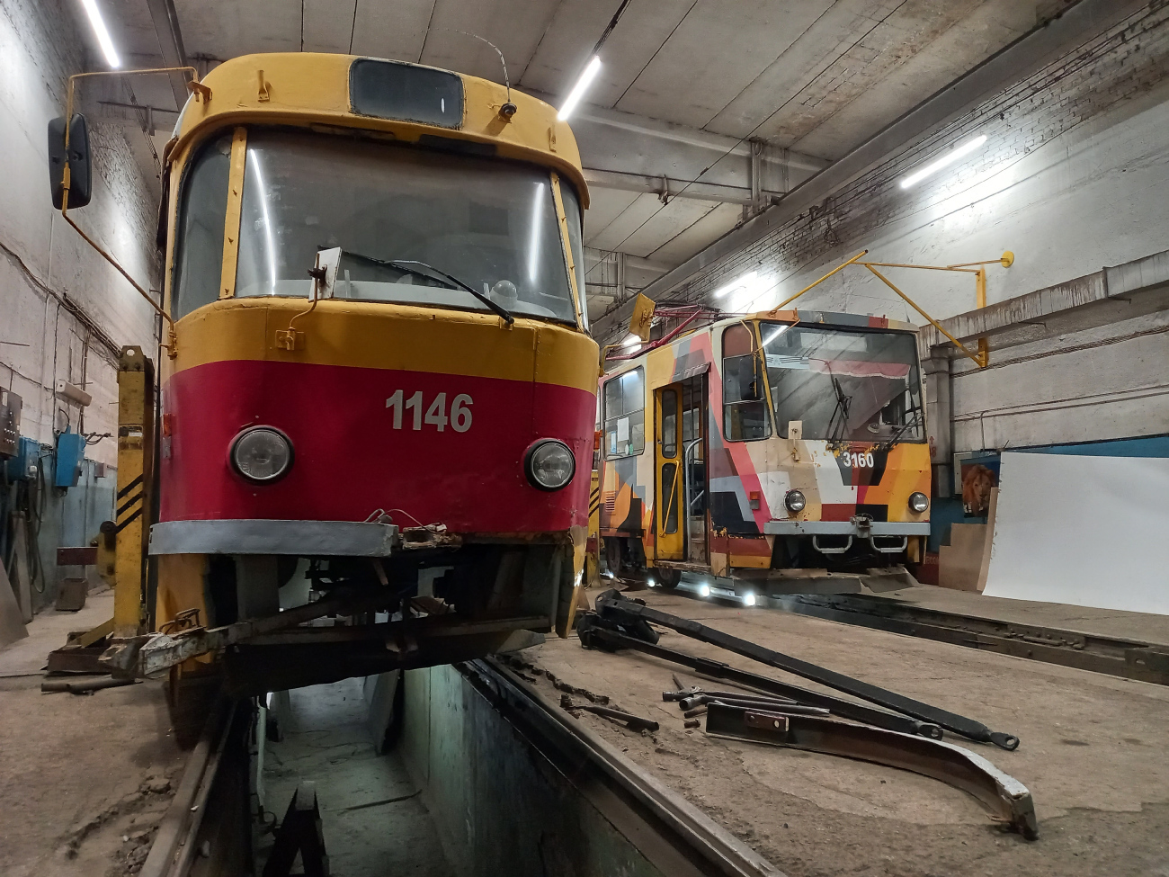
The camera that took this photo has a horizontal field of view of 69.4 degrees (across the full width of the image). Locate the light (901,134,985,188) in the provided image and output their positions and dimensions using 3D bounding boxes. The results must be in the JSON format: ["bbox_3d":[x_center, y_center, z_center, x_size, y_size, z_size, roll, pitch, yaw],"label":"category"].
[{"bbox_3d":[4.686,-3.622,10.995,0.120,0.100,1.500,2,-5,-18],"label":"light"}]

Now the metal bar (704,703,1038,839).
[{"bbox_3d":[1.038,1.191,3.205,0.330,0.140,1.460,3,-6,-30],"label":"metal bar"}]

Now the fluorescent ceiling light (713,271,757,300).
[{"bbox_3d":[2.936,-2.983,16.525,0.120,0.100,1.500,2,-5,-18],"label":"fluorescent ceiling light"}]

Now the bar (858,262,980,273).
[{"bbox_3d":[4.158,-2.126,10.473,1.840,0.035,0.035,0,-5,-17],"label":"bar"}]

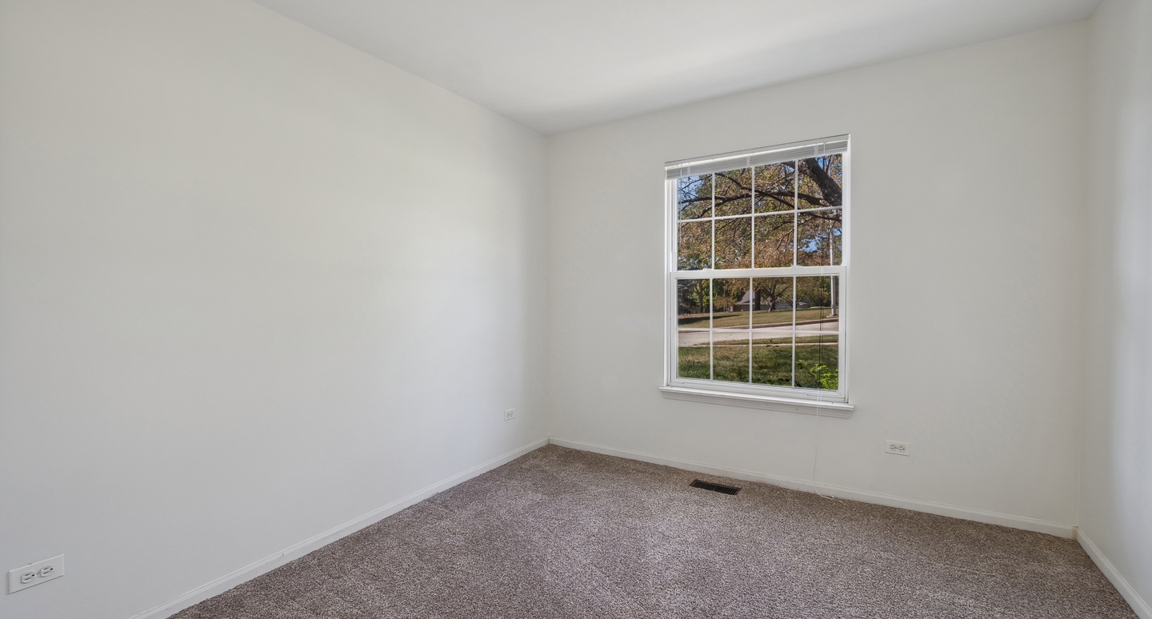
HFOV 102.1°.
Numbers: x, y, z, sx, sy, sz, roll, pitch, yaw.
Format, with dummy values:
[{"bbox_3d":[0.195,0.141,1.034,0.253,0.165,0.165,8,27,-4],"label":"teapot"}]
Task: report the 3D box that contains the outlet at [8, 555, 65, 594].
[{"bbox_3d":[-1.713,0.842,1.483,0.009,0.070,0.114,1,2,33],"label":"outlet"}]

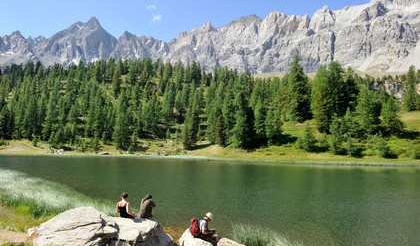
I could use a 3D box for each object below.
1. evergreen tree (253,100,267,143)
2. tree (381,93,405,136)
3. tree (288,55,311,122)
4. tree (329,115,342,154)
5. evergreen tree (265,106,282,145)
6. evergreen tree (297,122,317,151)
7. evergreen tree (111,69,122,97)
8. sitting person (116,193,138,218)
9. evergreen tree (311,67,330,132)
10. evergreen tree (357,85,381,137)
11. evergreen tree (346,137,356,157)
[{"bbox_3d":[10.077,-0.305,57.000,2.850,8.957,2.850,0,-3,0],"label":"evergreen tree"},{"bbox_3d":[36.500,-1.700,56.000,4.800,8.400,4.800,0,-3,0],"label":"tree"},{"bbox_3d":[24.564,-9.229,76.000,6.514,18.186,6.514,0,-3,0],"label":"tree"},{"bbox_3d":[20.170,1.848,45.000,2.250,6.429,2.250,0,-3,0],"label":"tree"},{"bbox_3d":[12.473,0.491,55.000,3.536,7.857,3.536,0,-3,0],"label":"evergreen tree"},{"bbox_3d":[15.936,2.300,46.000,3.121,4.764,3.121,0,-3,0],"label":"evergreen tree"},{"bbox_3d":[-37.200,-15.800,112.000,4.400,11.200,4.400,0,-3,0],"label":"evergreen tree"},{"bbox_3d":[-2.905,2.957,9.800,0.600,0.900,0.700,-1,-3,18],"label":"sitting person"},{"bbox_3d":[23.893,-4.500,60.000,4.286,13.071,4.286,0,-3,0],"label":"evergreen tree"},{"bbox_3d":[31.134,-2.455,55.000,4.714,9.821,4.714,0,-3,0],"label":"evergreen tree"},{"bbox_3d":[21.554,3.643,42.500,1.670,3.188,1.670,0,-3,0],"label":"evergreen tree"}]

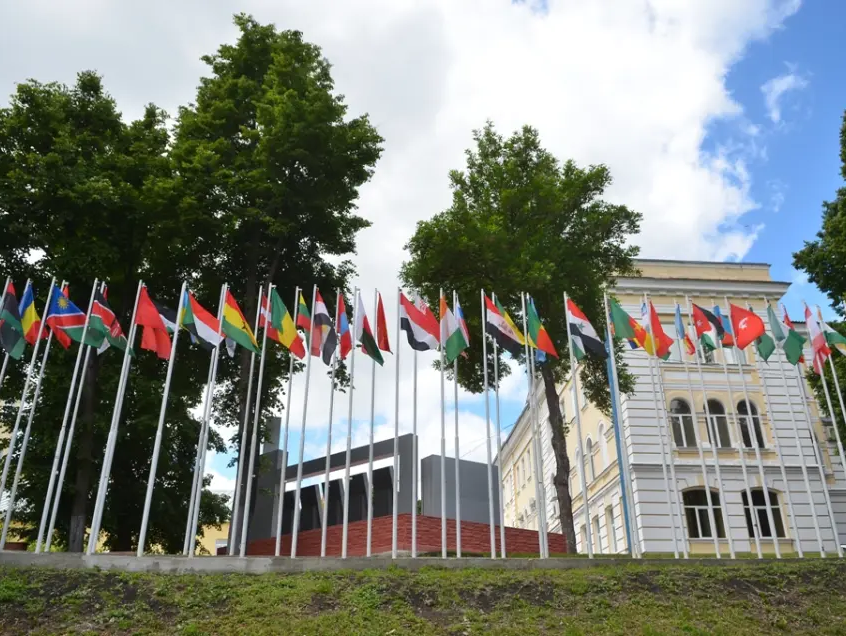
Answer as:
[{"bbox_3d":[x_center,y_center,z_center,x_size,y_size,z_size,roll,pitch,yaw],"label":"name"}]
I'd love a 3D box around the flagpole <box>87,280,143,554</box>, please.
[{"bbox_3d":[-6.531,1.894,14.238,0.090,6.000,0.090,0,-23,0],"label":"flagpole"}]

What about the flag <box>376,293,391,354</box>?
[{"bbox_3d":[-0.953,0.094,16.256,0.386,1.642,0.350,1,-23,-3],"label":"flag"}]

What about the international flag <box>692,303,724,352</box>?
[{"bbox_3d":[7.023,0.224,16.397,0.756,1.290,0.400,1,-23,-3],"label":"international flag"}]

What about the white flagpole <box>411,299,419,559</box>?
[{"bbox_3d":[-0.179,2.291,15.750,0.090,6.550,0.090,0,-23,0],"label":"white flagpole"}]

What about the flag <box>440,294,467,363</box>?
[{"bbox_3d":[0.738,0.271,15.504,0.660,1.700,0.350,1,-23,-2],"label":"flag"}]

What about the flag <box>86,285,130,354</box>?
[{"bbox_3d":[-7.057,0.053,15.246,1.110,1.710,0.400,1,-23,-2],"label":"flag"}]

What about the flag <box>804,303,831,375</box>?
[{"bbox_3d":[9.679,0.502,16.303,0.900,1.600,0.300,18,-29,-36],"label":"flag"}]

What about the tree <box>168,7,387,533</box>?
[{"bbox_3d":[-5.081,-2.537,22.124,7.600,19.700,7.400,1,-23,-2],"label":"tree"}]

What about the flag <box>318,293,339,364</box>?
[{"bbox_3d":[-2.198,0.243,15.395,0.750,1.600,0.300,18,-29,-36],"label":"flag"}]

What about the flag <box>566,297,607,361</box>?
[{"bbox_3d":[3.971,0.252,16.165,0.949,1.601,0.350,1,-23,-3],"label":"flag"}]

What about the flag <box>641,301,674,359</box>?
[{"bbox_3d":[5.789,0.269,16.290,0.637,1.485,0.400,1,-23,-3],"label":"flag"}]

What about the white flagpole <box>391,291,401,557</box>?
[{"bbox_3d":[-0.565,2.048,14.560,0.080,6.041,0.080,1,-23,-2],"label":"white flagpole"}]

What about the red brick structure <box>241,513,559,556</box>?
[{"bbox_3d":[-0.946,7.230,20.831,6.700,0.880,8.800,20,-30,-39],"label":"red brick structure"}]

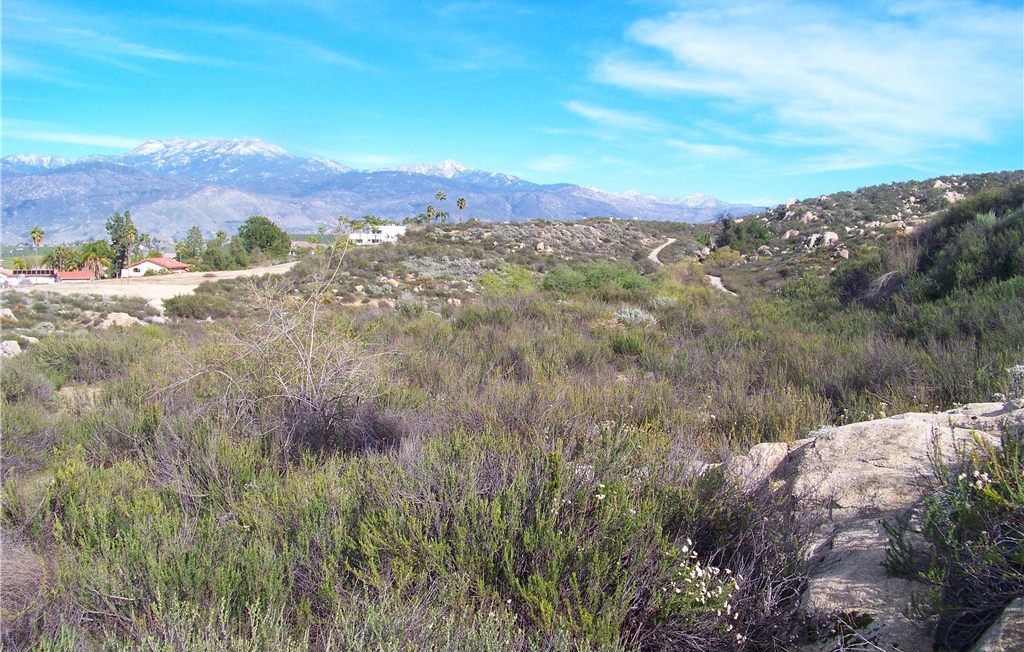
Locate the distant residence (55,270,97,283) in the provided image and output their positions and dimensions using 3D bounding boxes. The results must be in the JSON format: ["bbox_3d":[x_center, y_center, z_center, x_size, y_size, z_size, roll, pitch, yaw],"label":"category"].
[{"bbox_3d":[-100.100,-11.330,224.000,7.460,2.950,6.070,-3,7,-37],"label":"distant residence"}]

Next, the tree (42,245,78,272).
[{"bbox_3d":[-108.230,-15.460,234.000,8.460,7.670,8.460,-1,6,-25],"label":"tree"}]

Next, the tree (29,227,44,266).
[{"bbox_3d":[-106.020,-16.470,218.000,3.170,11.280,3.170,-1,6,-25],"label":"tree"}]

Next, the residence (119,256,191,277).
[{"bbox_3d":[-87.300,-14.340,240.000,11.970,4.930,12.960,2,5,5],"label":"residence"}]

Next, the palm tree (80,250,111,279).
[{"bbox_3d":[-98.980,-14.320,232.000,6.990,6.770,6.990,-1,6,-25],"label":"palm tree"}]

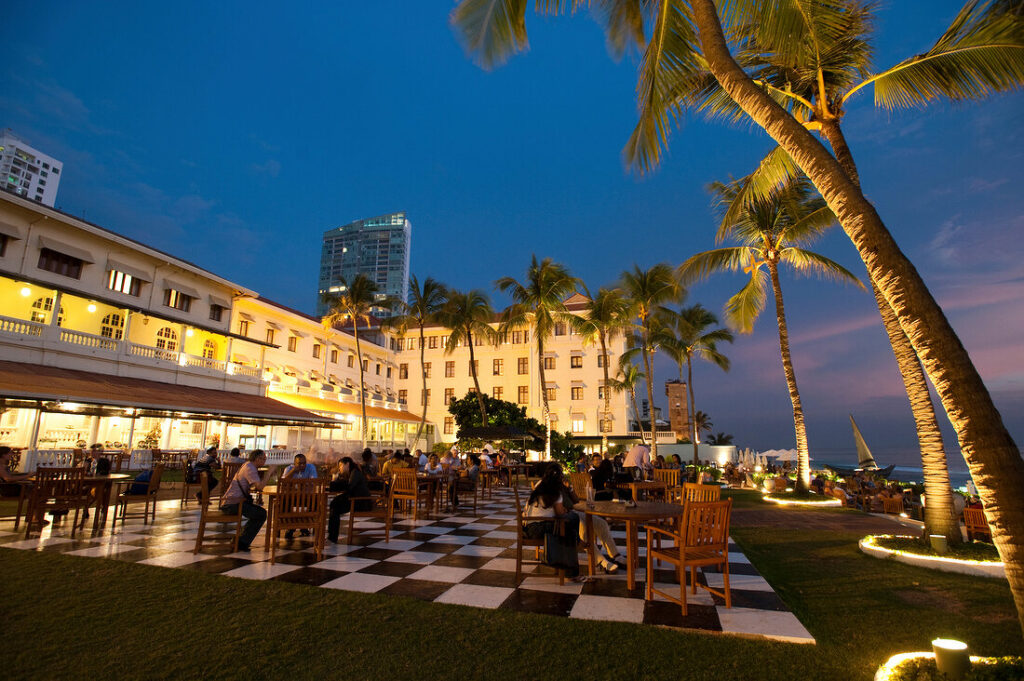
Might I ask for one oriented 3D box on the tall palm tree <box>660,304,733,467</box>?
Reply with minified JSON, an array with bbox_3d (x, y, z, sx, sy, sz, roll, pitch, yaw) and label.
[{"bbox_3d":[14.399,3.526,38.385,5.300,12.380,5.300,0,-12,0],"label":"tall palm tree"}]

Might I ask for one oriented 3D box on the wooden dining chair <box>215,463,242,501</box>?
[{"bbox_3d":[-5.637,2.990,9.940,0.570,0.930,0.600,0,-12,3],"label":"wooden dining chair"}]

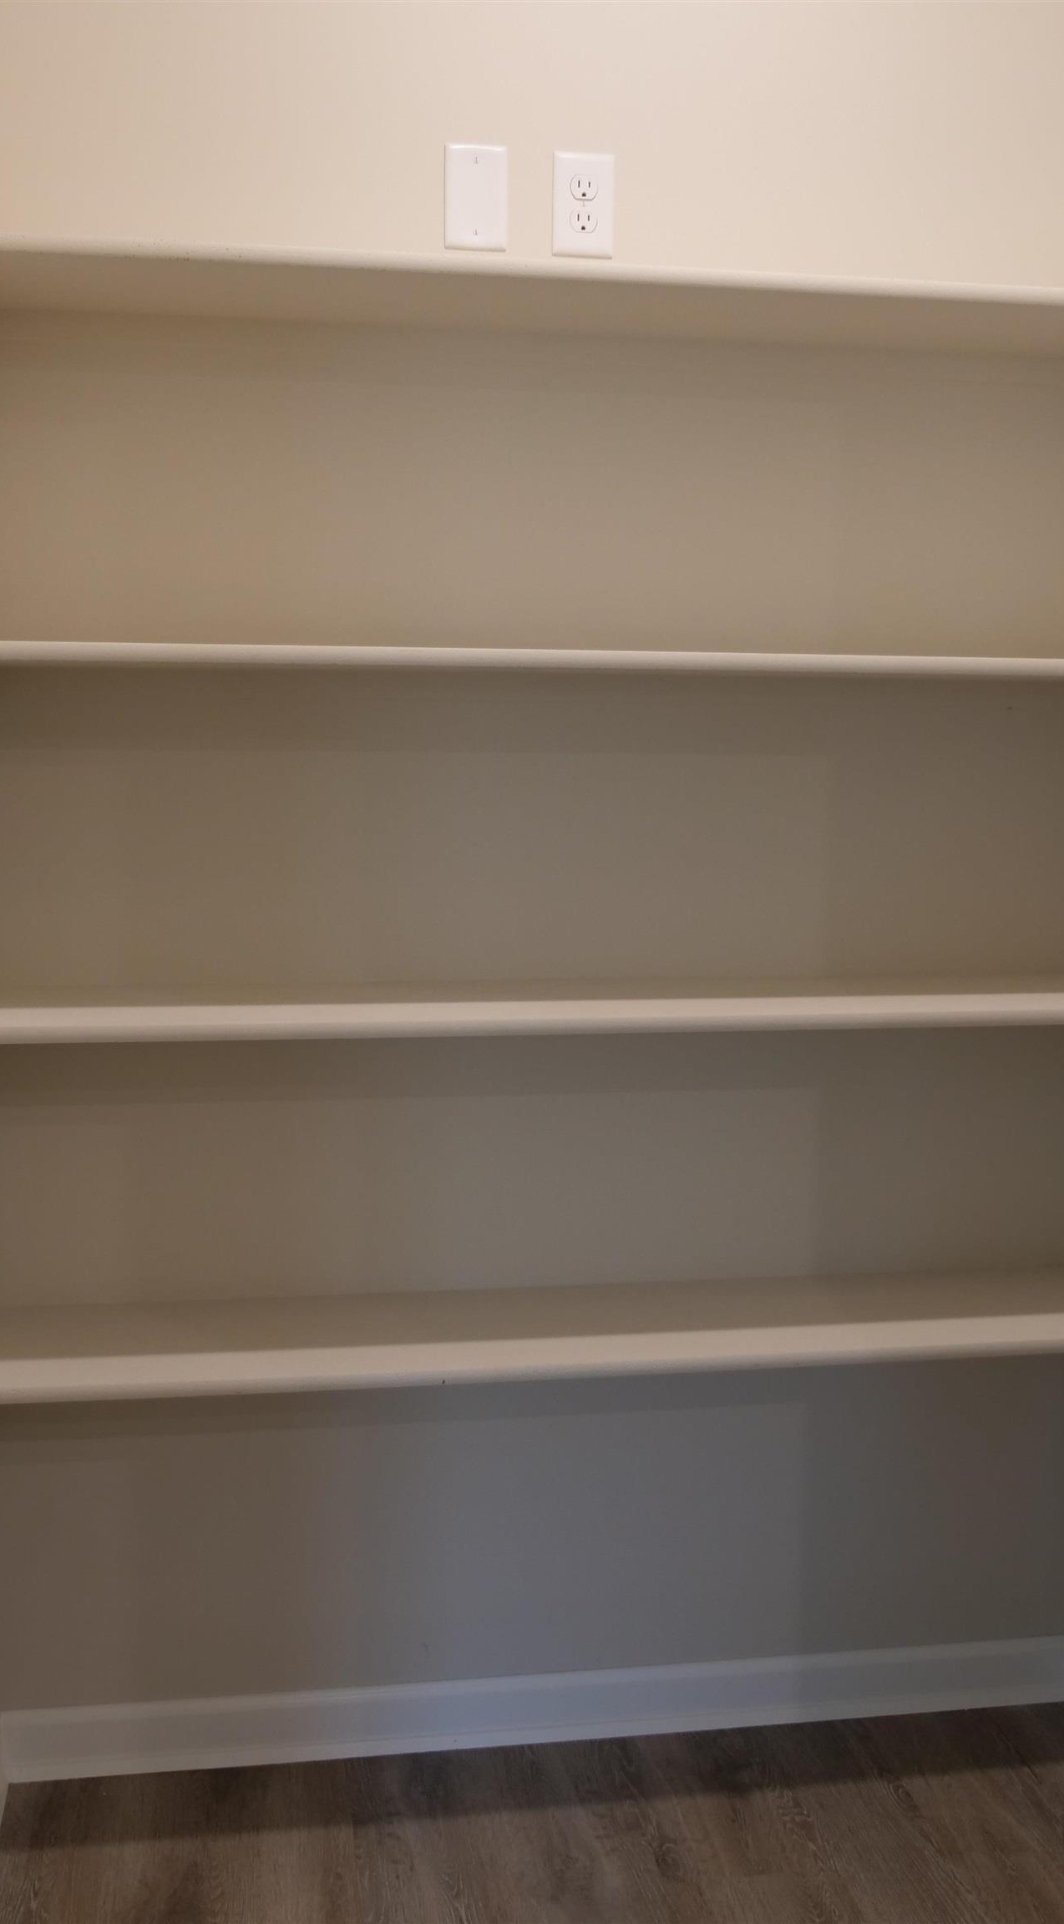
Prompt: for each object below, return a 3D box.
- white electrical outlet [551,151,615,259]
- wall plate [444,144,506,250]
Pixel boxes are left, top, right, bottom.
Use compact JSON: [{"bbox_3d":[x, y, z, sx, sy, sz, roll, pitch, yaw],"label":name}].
[{"bbox_3d":[0.062,-0.909,2.139,0.074,0.119,0.008,-1,7,-9],"label":"white electrical outlet"},{"bbox_3d":[-0.066,-0.909,2.119,0.074,0.119,0.007,-1,7,-9],"label":"wall plate"}]

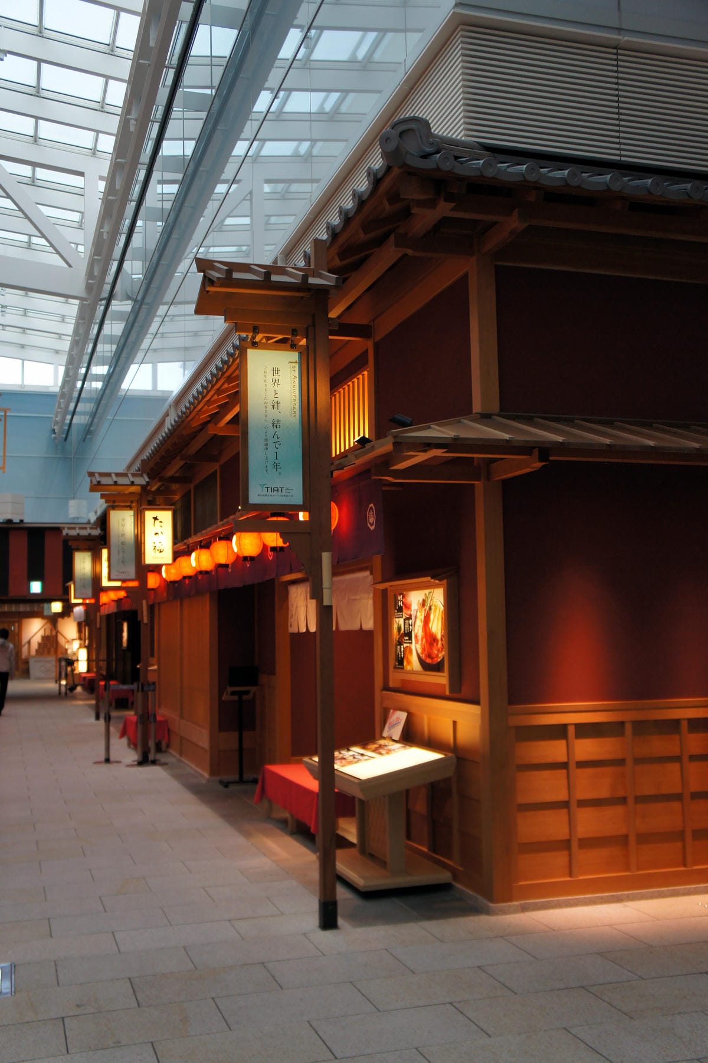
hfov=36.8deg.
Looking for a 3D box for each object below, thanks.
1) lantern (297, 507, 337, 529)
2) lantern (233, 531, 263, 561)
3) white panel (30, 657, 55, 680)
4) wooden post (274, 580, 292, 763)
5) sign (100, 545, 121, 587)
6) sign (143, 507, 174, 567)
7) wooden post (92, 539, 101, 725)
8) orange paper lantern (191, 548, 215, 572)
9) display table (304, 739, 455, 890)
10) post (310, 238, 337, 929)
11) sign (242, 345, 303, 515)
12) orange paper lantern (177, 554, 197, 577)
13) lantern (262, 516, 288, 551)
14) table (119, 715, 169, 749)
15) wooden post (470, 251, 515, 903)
[{"bbox_3d":[-0.218,-0.099,6.652,0.245,0.270,0.245,1,-5,-18],"label":"lantern"},{"bbox_3d":[-0.858,0.098,8.607,0.245,0.270,0.245,1,-5,-18],"label":"lantern"},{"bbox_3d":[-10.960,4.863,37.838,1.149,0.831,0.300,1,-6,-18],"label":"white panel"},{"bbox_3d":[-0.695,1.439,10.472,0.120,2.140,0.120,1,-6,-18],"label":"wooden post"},{"bbox_3d":[-3.961,0.598,17.409,0.335,0.660,0.150,1,-5,-18],"label":"sign"},{"bbox_3d":[-2.244,0.067,12.158,0.335,0.660,0.150,1,-5,-18],"label":"sign"},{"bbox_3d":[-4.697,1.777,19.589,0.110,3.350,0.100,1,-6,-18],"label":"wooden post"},{"bbox_3d":[-1.482,0.283,10.489,0.240,0.265,0.240,1,-6,-18],"label":"orange paper lantern"},{"bbox_3d":[0.130,1.745,6.686,0.580,0.780,1.150,1,-6,-18],"label":"display table"},{"bbox_3d":[-0.163,0.230,5.893,0.078,3.800,0.078,1,-5,-18],"label":"post"},{"bbox_3d":[-0.437,-0.569,5.890,0.380,0.930,0.060,1,-5,-18],"label":"sign"},{"bbox_3d":[-1.810,0.374,11.520,0.245,0.270,0.245,1,-5,-18],"label":"orange paper lantern"},{"bbox_3d":[-0.549,0.006,7.633,0.240,0.265,0.240,1,-6,-18],"label":"lantern"},{"bbox_3d":[-2.826,2.687,14.350,0.520,0.340,0.950,1,-5,-18],"label":"table"},{"bbox_3d":[0.767,0.207,6.028,0.117,3.700,0.117,1,-6,-18],"label":"wooden post"}]

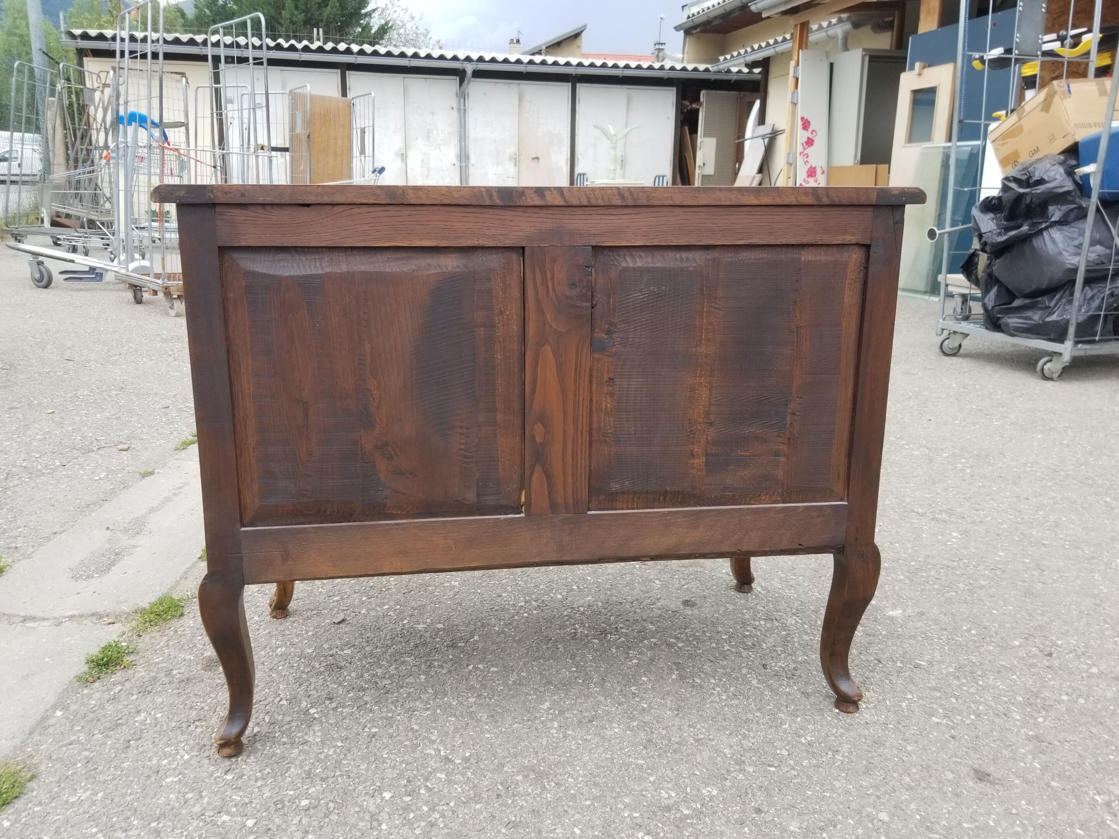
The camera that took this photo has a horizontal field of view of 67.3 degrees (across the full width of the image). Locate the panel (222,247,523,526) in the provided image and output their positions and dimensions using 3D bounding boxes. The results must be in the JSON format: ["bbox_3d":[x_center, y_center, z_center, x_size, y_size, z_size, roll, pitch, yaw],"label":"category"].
[{"bbox_3d":[-0.262,-0.047,1.243,0.424,0.412,0.025,-2,16,-7],"label":"panel"}]

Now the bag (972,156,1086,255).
[{"bbox_3d":[2.235,-1.025,3.980,0.520,0.450,0.480,9,18,29],"label":"bag"}]

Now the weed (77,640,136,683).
[{"bbox_3d":[-0.852,0.457,1.580,0.080,0.040,0.110,2,15,7],"label":"weed"}]

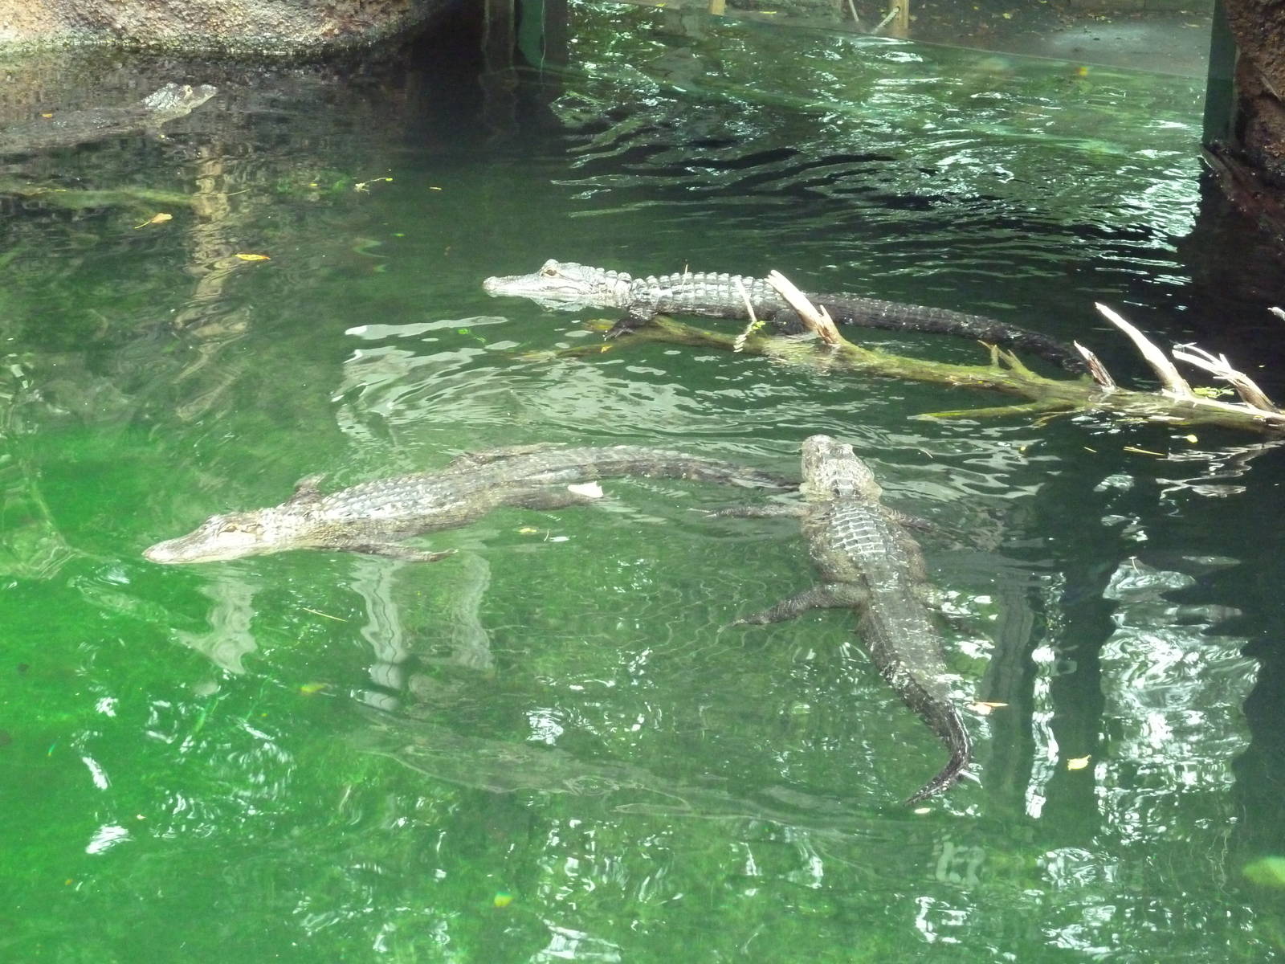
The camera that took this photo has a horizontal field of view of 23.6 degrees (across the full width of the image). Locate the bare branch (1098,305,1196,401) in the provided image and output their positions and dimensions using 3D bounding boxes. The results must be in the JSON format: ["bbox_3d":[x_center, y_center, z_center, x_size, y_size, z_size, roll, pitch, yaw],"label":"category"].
[{"bbox_3d":[1.006,-0.262,6.171,0.195,0.195,0.070,0,25,0],"label":"bare branch"}]

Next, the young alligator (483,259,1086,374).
[{"bbox_3d":[0.323,-0.330,6.575,1.362,0.200,0.255,5,25,10],"label":"young alligator"}]

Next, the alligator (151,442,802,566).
[{"bbox_3d":[-0.305,0.071,5.811,1.270,0.150,0.333,-8,26,-17],"label":"alligator"}]

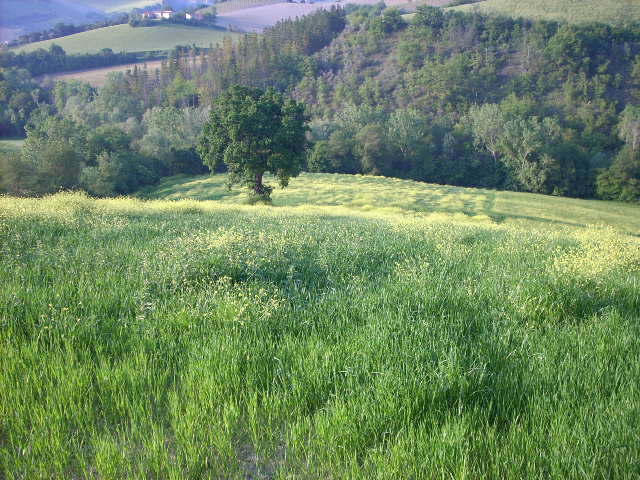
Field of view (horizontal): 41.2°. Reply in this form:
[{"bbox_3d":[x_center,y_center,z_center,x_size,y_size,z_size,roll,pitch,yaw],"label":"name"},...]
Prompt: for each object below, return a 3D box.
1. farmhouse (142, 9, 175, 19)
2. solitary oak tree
[{"bbox_3d":[-124.377,-173.635,654.175,24.500,7.500,10.500,-2,14,-9],"label":"farmhouse"},{"bbox_3d":[-6.854,-9.647,85.629,11.008,11.742,11.008,0,13,0],"label":"solitary oak tree"}]

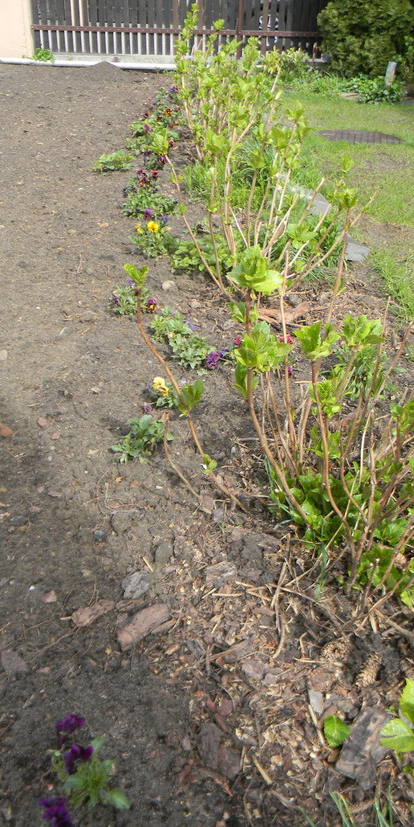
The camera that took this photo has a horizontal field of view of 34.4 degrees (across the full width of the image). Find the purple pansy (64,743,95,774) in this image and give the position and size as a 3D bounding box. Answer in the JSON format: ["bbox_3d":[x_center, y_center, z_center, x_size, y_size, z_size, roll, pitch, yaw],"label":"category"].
[{"bbox_3d":[-0.261,0.702,1.360,0.060,0.050,0.042,-7,35,-10],"label":"purple pansy"}]

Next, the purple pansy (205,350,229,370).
[{"bbox_3d":[0.044,-0.226,2.800,0.090,0.075,0.055,14,37,20],"label":"purple pansy"}]

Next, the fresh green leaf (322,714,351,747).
[{"bbox_3d":[0.287,0.704,1.480,0.056,0.035,0.075,0,35,0],"label":"fresh green leaf"}]

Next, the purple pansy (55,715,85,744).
[{"bbox_3d":[-0.288,0.666,1.410,0.060,0.050,0.042,-19,39,-26],"label":"purple pansy"}]

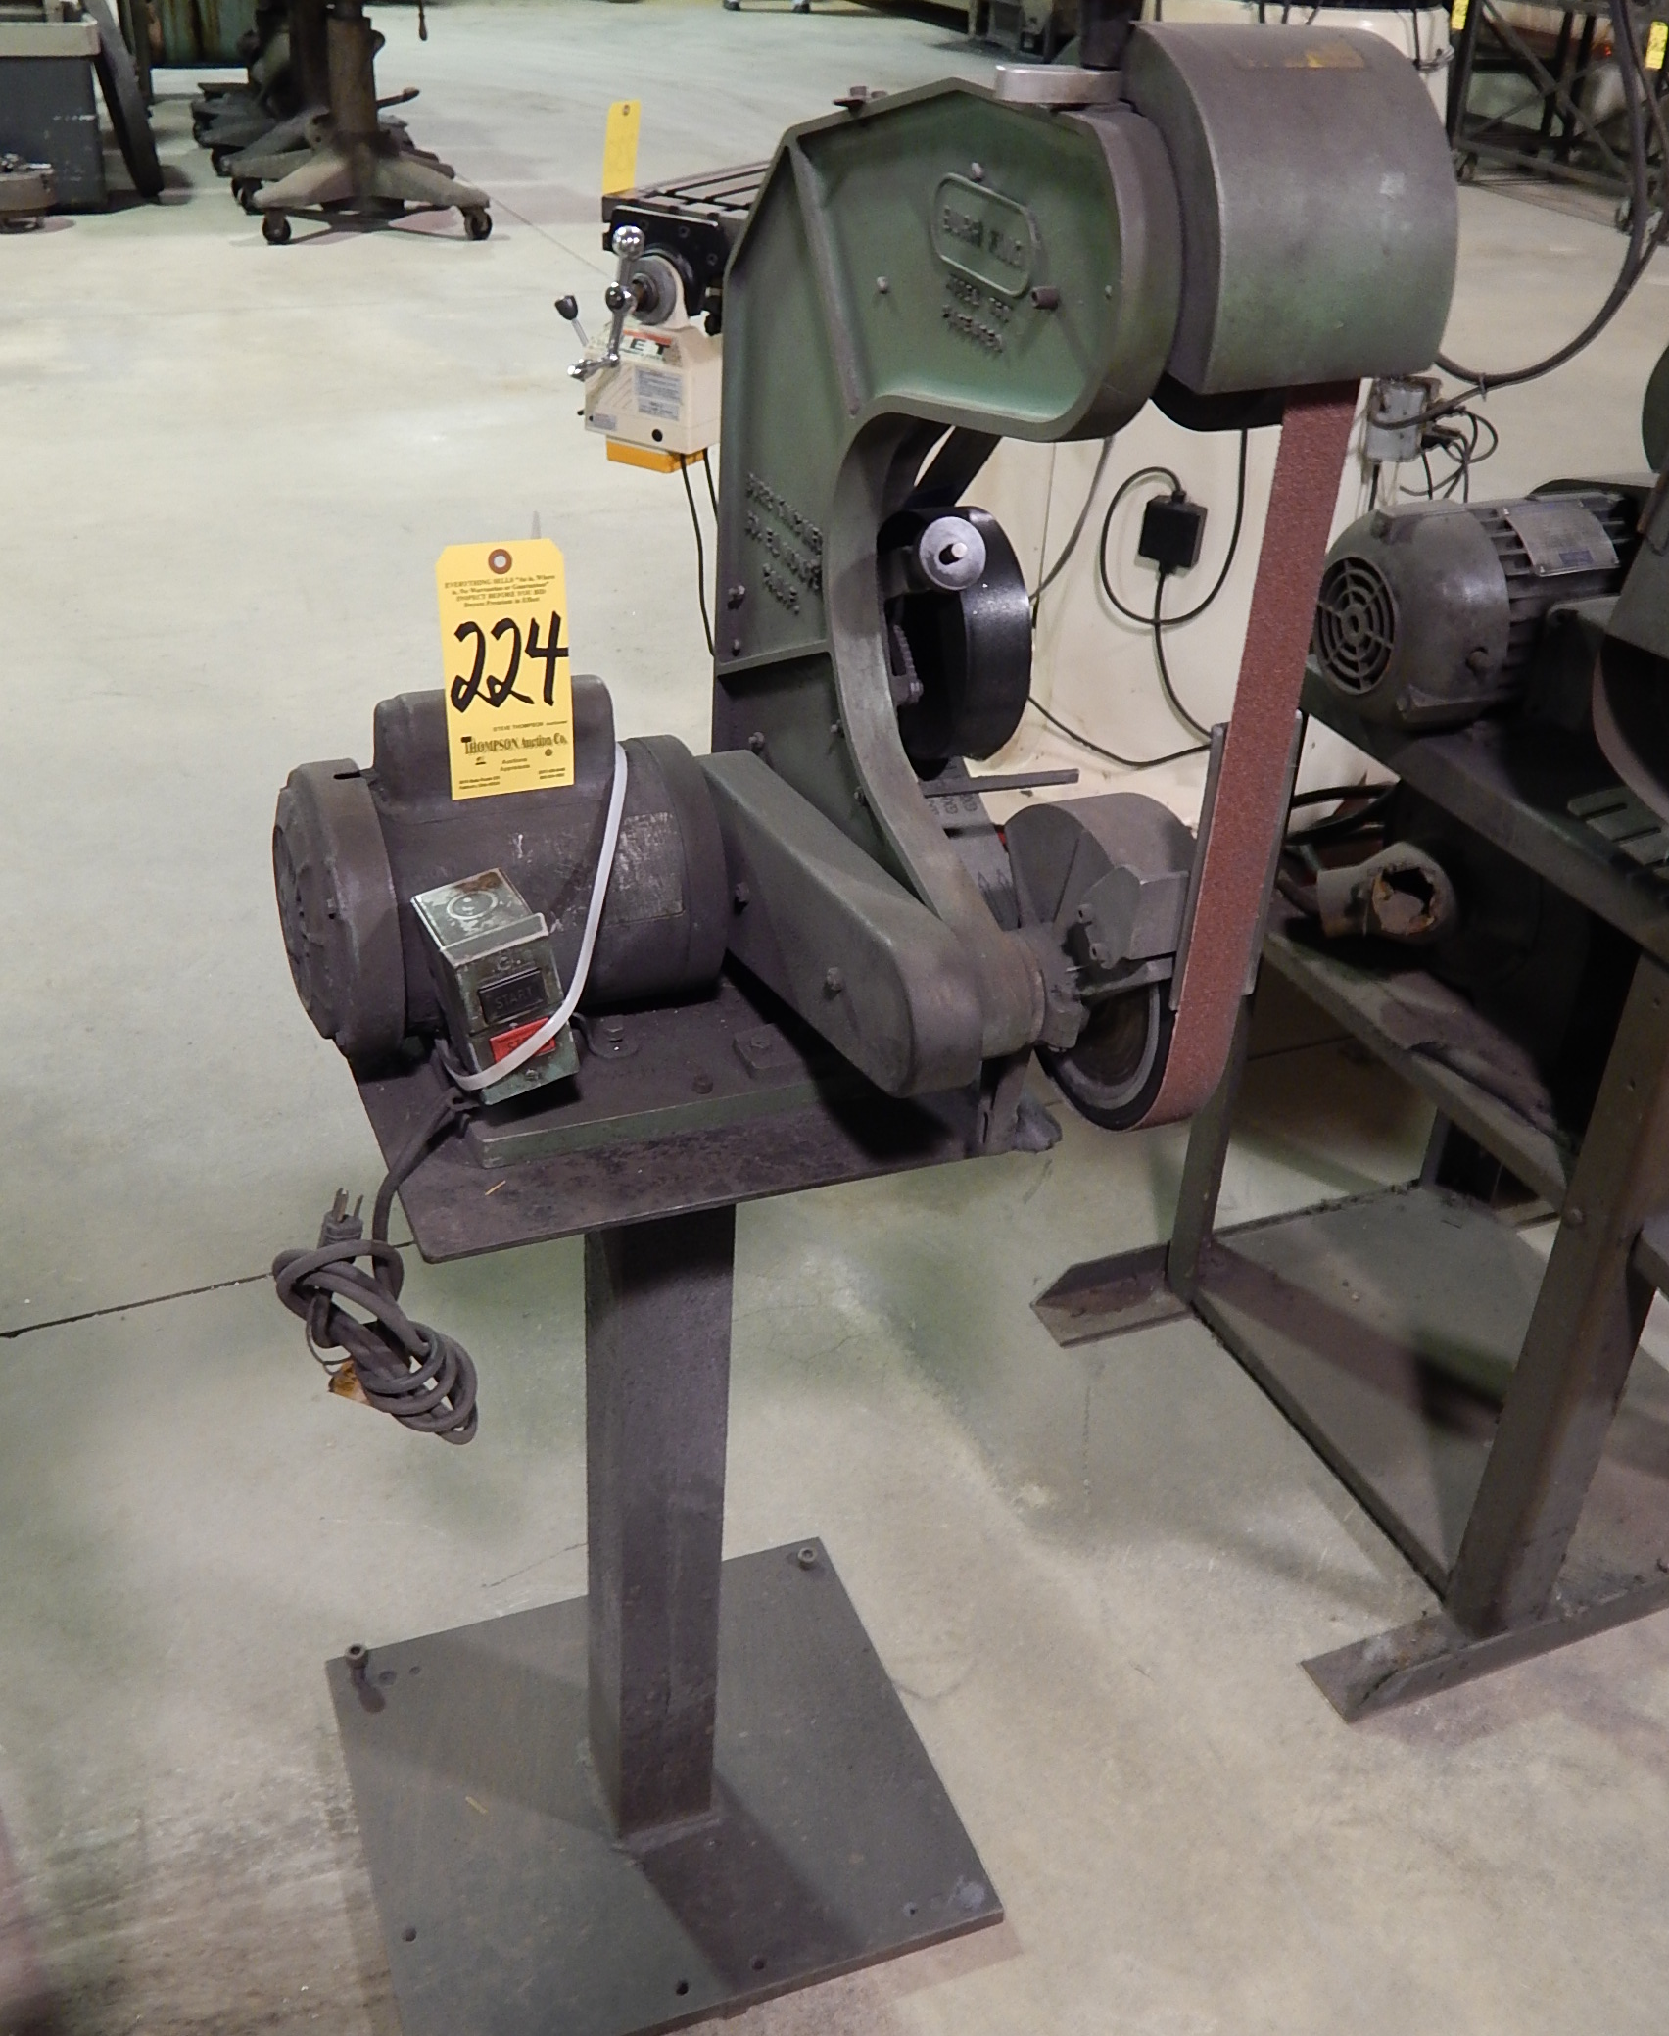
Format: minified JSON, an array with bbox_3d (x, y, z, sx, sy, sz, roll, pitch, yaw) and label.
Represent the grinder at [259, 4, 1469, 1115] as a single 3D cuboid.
[{"bbox_3d":[-0.054,-0.217,1.062,0.453,0.630,0.510,-9,33,-20],"label":"grinder"}]

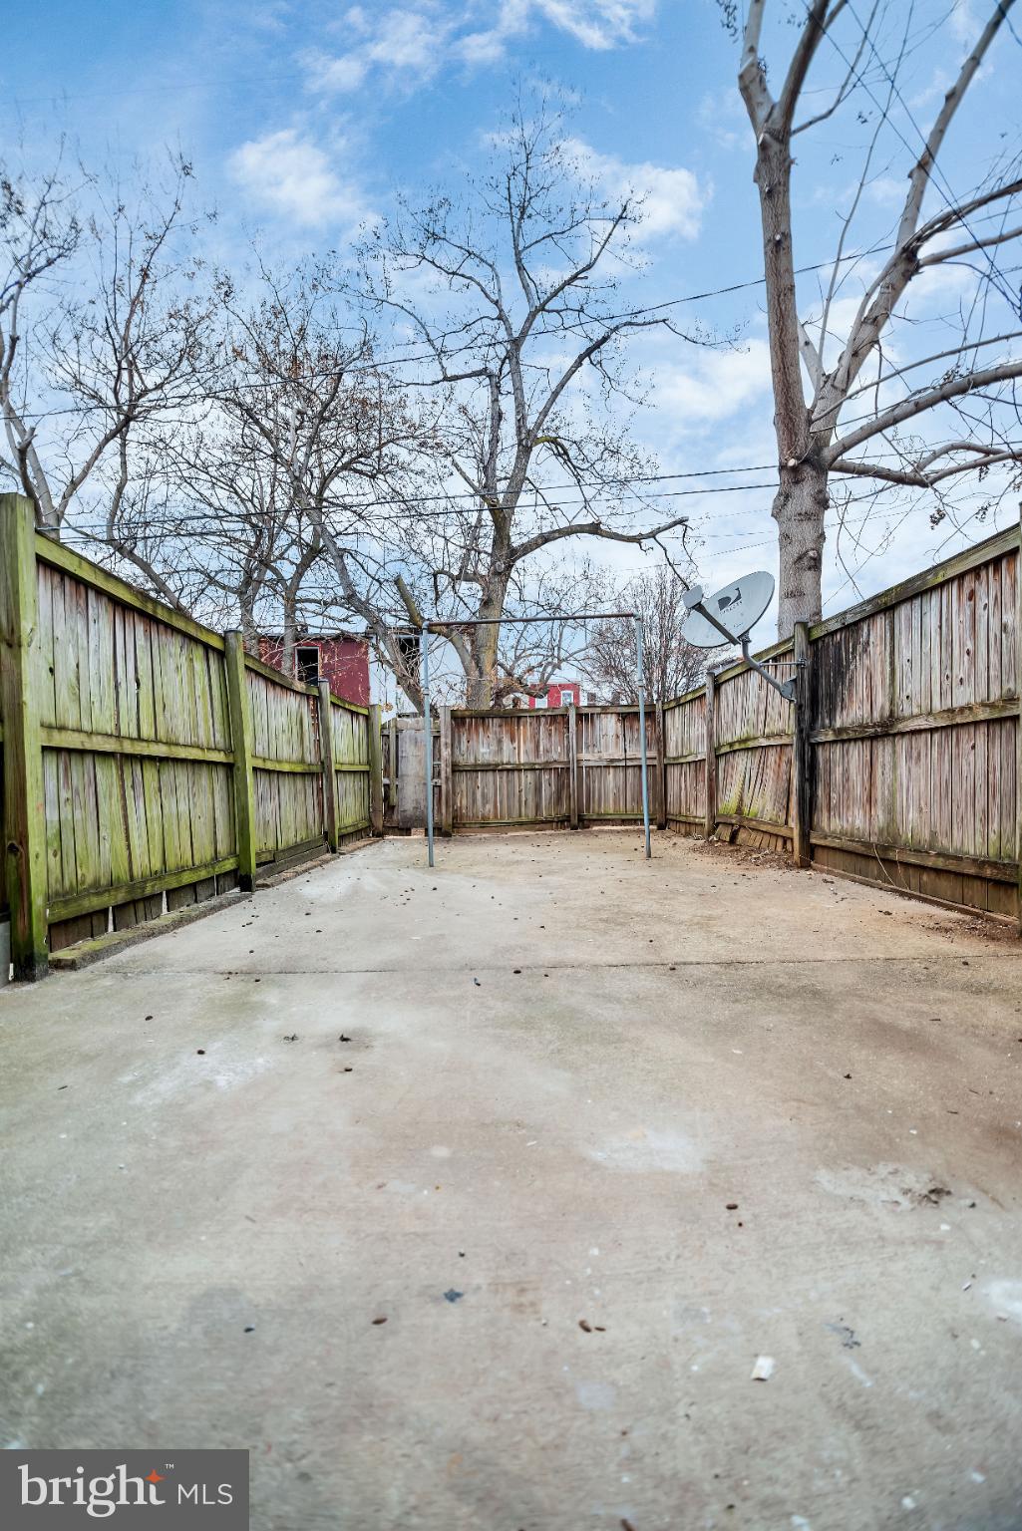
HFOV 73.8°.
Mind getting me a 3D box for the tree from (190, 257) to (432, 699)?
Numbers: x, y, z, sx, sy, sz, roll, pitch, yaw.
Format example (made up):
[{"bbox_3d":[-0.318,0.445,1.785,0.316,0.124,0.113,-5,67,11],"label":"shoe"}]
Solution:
[{"bbox_3d":[-4.900,-5.700,16.800,6.000,13.700,6.000,-1,0,-1],"label":"tree"}]

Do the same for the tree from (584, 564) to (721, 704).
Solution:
[{"bbox_3d":[5.600,-3.400,27.000,5.400,9.200,5.200,-1,0,-1],"label":"tree"}]

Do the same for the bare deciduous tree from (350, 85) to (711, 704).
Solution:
[{"bbox_3d":[0.390,-7.700,16.800,8.700,17.600,8.000,-1,0,-1],"label":"bare deciduous tree"}]

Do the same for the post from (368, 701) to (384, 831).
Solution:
[{"bbox_3d":[-1.970,0.050,9.900,0.140,1.910,0.140,-1,0,-1],"label":"post"}]

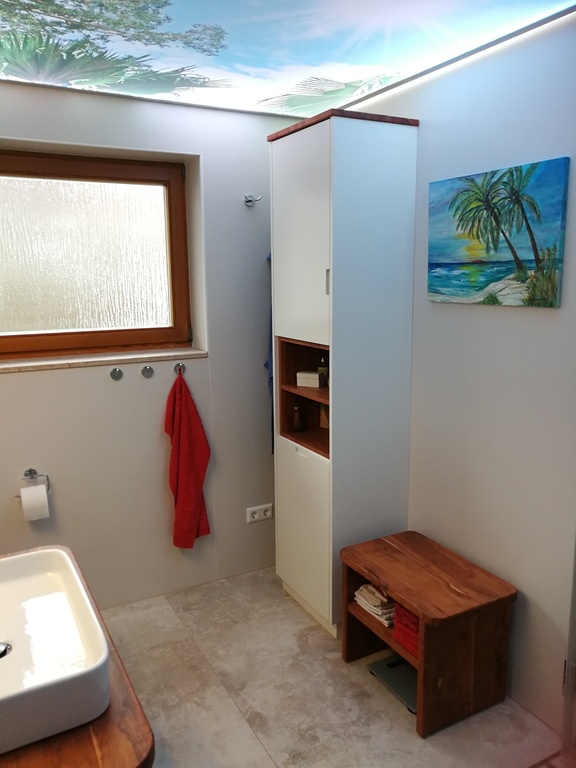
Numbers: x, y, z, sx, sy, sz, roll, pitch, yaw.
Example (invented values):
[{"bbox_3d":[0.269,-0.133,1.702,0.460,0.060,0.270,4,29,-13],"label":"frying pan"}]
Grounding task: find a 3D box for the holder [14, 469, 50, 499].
[{"bbox_3d":[-1.099,0.425,2.564,0.141,0.106,0.065,-6,12,-28],"label":"holder"}]

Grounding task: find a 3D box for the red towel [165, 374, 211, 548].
[{"bbox_3d":[-0.475,0.369,2.883,0.221,0.882,0.085,-6,12,-28],"label":"red towel"}]

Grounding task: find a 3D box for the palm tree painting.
[{"bbox_3d":[0.701,-0.504,2.090,0.020,0.450,0.598,-6,12,-28],"label":"palm tree painting"}]

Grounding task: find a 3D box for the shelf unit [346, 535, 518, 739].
[{"bbox_3d":[0.515,0.916,2.268,0.381,0.470,0.574,-6,12,-28],"label":"shelf unit"}]

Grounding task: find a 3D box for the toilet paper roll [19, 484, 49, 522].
[{"bbox_3d":[-1.077,0.505,2.555,0.100,0.133,0.110,-6,12,-28],"label":"toilet paper roll"}]

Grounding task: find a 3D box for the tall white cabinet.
[{"bbox_3d":[0.229,-0.001,2.673,0.407,2.140,0.519,-6,12,-28],"label":"tall white cabinet"}]

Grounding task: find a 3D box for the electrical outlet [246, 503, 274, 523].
[{"bbox_3d":[-0.143,0.685,3.160,0.152,0.081,0.012,-6,12,-28],"label":"electrical outlet"}]

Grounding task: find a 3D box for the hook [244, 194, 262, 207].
[{"bbox_3d":[-0.171,-0.873,2.854,0.084,0.057,0.050,-6,12,-28],"label":"hook"}]

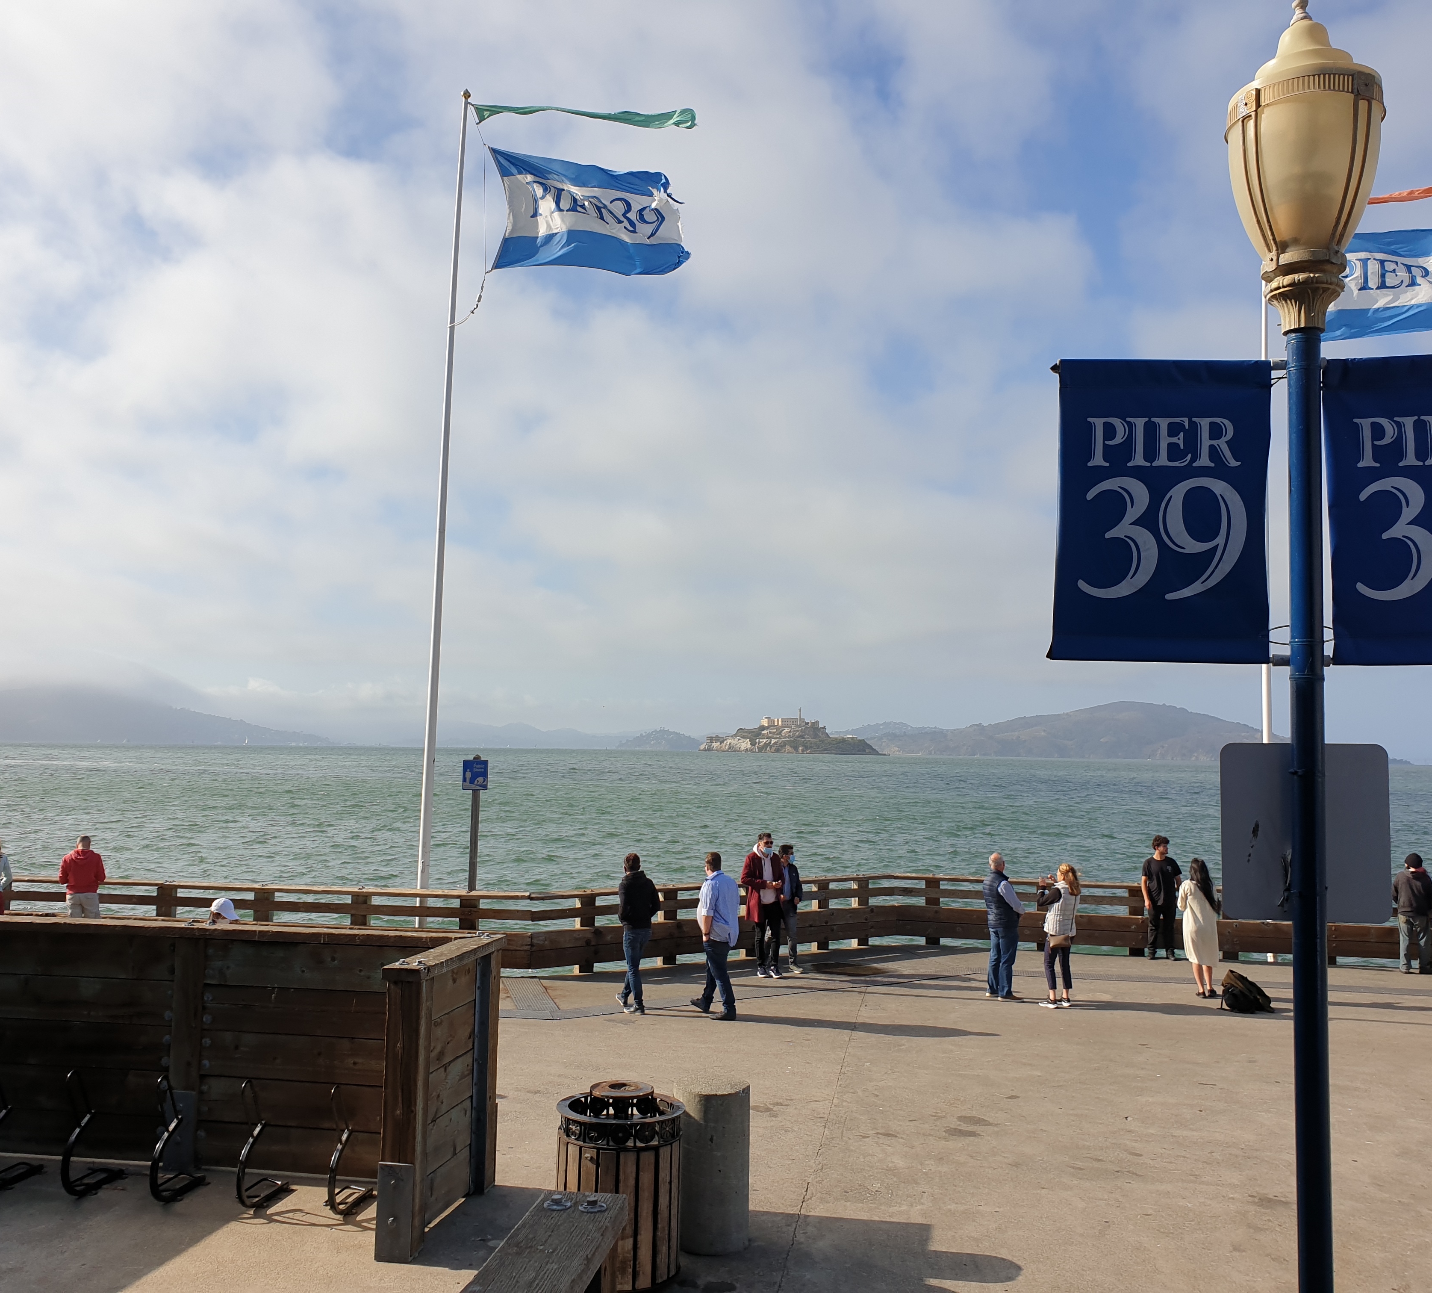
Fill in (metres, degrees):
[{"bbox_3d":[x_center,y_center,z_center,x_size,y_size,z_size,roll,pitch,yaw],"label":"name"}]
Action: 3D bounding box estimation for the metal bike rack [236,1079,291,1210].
[{"bbox_3d":[-2.906,3.075,8.143,0.260,0.820,0.690,0,-5,8],"label":"metal bike rack"}]

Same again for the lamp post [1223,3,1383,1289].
[{"bbox_3d":[1.952,0.520,4.258,0.550,5.520,0.550,1,-5,3],"label":"lamp post"}]

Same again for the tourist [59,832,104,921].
[{"bbox_3d":[-8.040,3.244,16.331,0.550,1.701,0.360,2,-5,-18],"label":"tourist"}]

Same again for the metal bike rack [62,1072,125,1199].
[{"bbox_3d":[-4.174,3.184,8.676,0.210,0.790,0.540,0,-5,11],"label":"metal bike rack"}]

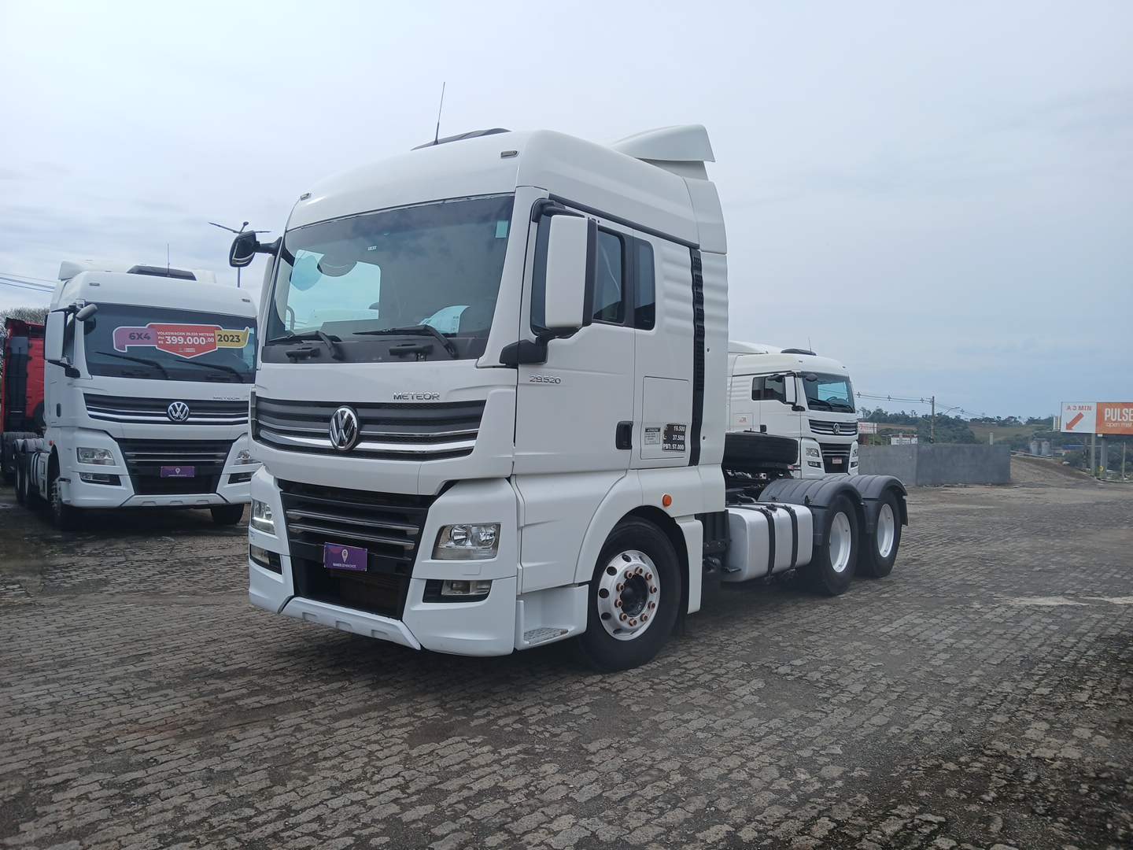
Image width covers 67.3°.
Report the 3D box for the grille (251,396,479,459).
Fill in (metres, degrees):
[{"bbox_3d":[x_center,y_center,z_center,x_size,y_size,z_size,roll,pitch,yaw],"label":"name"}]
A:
[{"bbox_3d":[-1.315,0.019,5.226,2.180,0.360,0.170,2,0,38],"label":"grille"}]

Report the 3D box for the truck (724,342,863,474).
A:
[{"bbox_3d":[4.353,-0.288,23.442,2.620,3.850,7.190,1,0,-41],"label":"truck"}]

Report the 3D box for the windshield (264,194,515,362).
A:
[{"bbox_3d":[-1.241,-0.855,5.285,2.150,0.970,0.220,2,-12,38],"label":"windshield"}]

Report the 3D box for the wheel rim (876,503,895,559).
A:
[{"bbox_3d":[3.495,1.180,9.539,0.170,0.597,0.597,2,0,38],"label":"wheel rim"}]

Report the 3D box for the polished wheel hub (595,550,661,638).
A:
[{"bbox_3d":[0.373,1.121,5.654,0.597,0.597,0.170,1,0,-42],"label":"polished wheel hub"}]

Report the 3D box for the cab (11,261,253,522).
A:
[{"bbox_3d":[-7.248,-0.554,14.054,2.620,3.760,7.190,1,0,-37],"label":"cab"}]

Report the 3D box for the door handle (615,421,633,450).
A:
[{"bbox_3d":[0.352,0.071,5.410,0.055,0.172,0.190,2,0,38],"label":"door handle"}]

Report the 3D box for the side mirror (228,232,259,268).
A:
[{"bbox_3d":[-2.204,-1.197,5.817,0.220,0.240,0.160,2,0,17],"label":"side mirror"}]

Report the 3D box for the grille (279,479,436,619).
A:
[{"bbox_3d":[-1.330,0.759,5.238,1.480,0.745,0.130,2,0,38],"label":"grille"}]

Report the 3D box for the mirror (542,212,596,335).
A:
[{"bbox_3d":[0.030,-0.820,4.683,0.270,0.660,0.170,2,0,13],"label":"mirror"}]

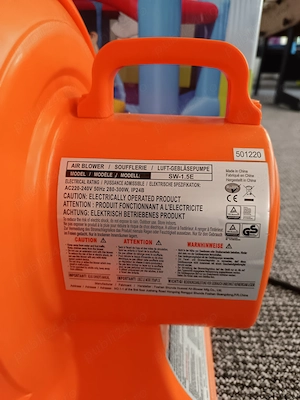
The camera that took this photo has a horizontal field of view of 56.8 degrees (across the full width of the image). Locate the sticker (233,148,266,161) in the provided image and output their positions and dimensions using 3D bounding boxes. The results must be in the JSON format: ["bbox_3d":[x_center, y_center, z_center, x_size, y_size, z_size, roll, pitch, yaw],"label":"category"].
[{"bbox_3d":[0.067,-0.031,0.187,0.021,0.001,0.010,2,67,4],"label":"sticker"}]

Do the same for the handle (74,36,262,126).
[{"bbox_3d":[0.015,-0.097,0.226,0.149,0.059,0.028,2,26,4],"label":"handle"}]

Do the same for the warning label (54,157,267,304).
[{"bbox_3d":[0.007,0.022,0.191,0.140,0.098,0.012,2,8,4],"label":"warning label"}]

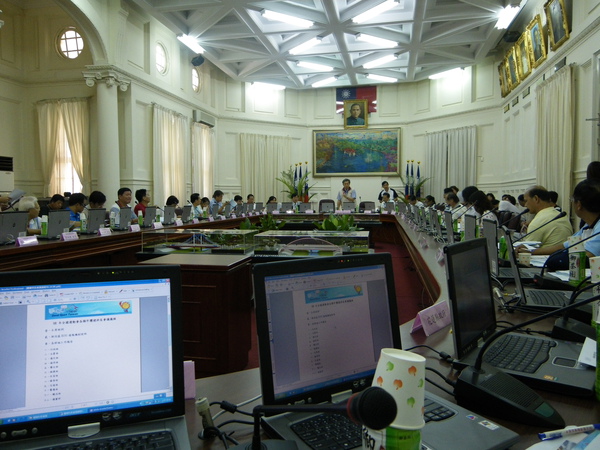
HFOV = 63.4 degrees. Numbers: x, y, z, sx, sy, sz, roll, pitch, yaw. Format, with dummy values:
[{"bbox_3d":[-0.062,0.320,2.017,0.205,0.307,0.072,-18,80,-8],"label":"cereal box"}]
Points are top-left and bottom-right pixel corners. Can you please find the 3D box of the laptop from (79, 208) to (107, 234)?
[{"bbox_3d":[-2.560,-0.038,5.810,0.285,0.298,0.328,0,3,10],"label":"laptop"}]

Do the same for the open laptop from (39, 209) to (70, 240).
[{"bbox_3d":[-2.465,0.007,4.775,0.300,0.285,0.330,1,3,9],"label":"open laptop"}]

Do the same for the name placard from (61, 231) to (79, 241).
[{"bbox_3d":[-2.355,0.123,4.960,0.065,0.068,0.235,0,3,10],"label":"name placard"}]

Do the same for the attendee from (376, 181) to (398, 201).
[{"bbox_3d":[2.648,-0.486,14.697,0.540,1.656,0.330,0,3,7],"label":"attendee"}]

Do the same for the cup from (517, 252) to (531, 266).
[{"bbox_3d":[1.312,0.212,2.830,0.073,0.077,0.073,0,3,10],"label":"cup"}]

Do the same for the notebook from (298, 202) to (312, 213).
[{"bbox_3d":[0.165,-0.471,13.444,0.325,0.300,0.330,-1,3,-8],"label":"notebook"}]

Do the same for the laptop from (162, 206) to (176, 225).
[{"bbox_3d":[-2.094,-0.134,7.342,0.300,0.285,0.330,1,3,9],"label":"laptop"}]

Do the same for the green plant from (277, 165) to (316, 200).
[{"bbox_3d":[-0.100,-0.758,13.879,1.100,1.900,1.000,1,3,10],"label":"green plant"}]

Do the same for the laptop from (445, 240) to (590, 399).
[{"bbox_3d":[0.558,0.202,1.180,0.307,0.299,0.325,2,4,36],"label":"laptop"}]

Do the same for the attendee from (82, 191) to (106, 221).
[{"bbox_3d":[-2.722,0.187,6.569,0.750,1.284,0.500,0,3,14],"label":"attendee"}]

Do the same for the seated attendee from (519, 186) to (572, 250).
[{"bbox_3d":[1.840,0.320,3.780,0.720,1.260,0.520,0,3,10],"label":"seated attendee"}]

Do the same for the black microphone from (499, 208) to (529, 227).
[{"bbox_3d":[1.500,0.051,3.520,0.380,0.330,0.090,0,3,10],"label":"black microphone"}]

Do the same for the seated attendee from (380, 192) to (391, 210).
[{"bbox_3d":[2.428,-0.249,13.708,0.500,1.295,0.750,0,3,13],"label":"seated attendee"}]

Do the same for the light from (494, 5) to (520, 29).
[{"bbox_3d":[3.847,-3.856,8.998,0.200,0.110,1.170,1,3,11],"label":"light"}]

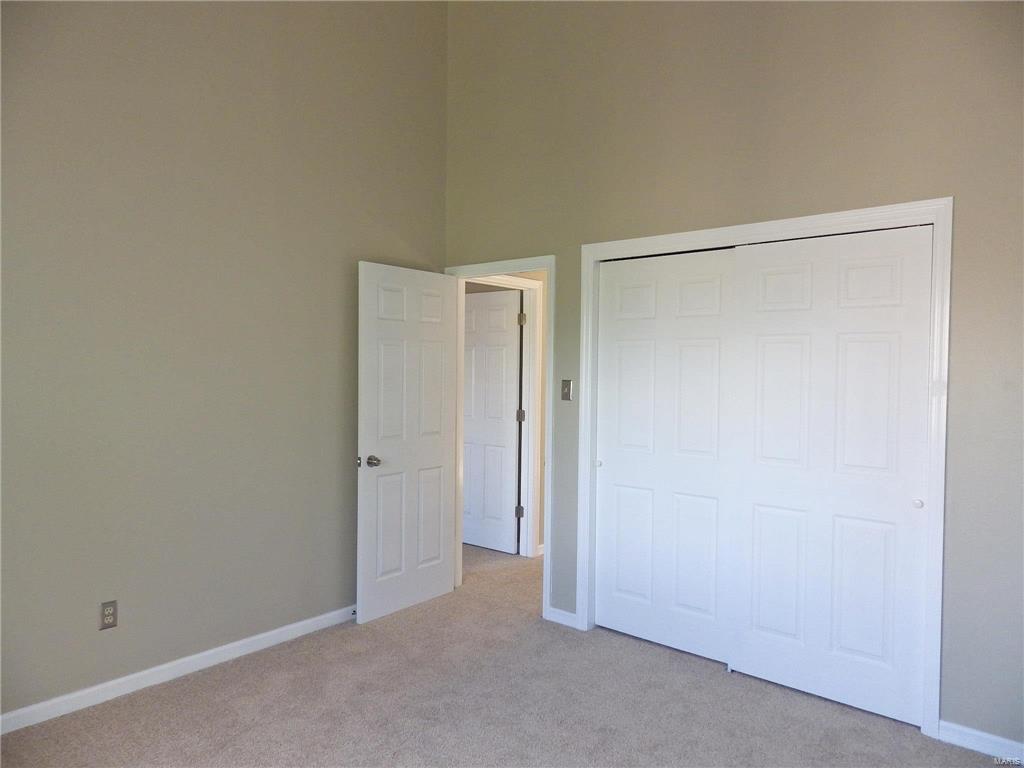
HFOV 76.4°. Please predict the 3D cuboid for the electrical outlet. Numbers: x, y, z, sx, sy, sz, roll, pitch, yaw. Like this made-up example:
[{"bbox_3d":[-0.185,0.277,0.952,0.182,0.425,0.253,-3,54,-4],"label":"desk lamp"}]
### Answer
[{"bbox_3d":[-1.718,0.986,2.772,0.010,0.114,0.070,1,1,39],"label":"electrical outlet"}]

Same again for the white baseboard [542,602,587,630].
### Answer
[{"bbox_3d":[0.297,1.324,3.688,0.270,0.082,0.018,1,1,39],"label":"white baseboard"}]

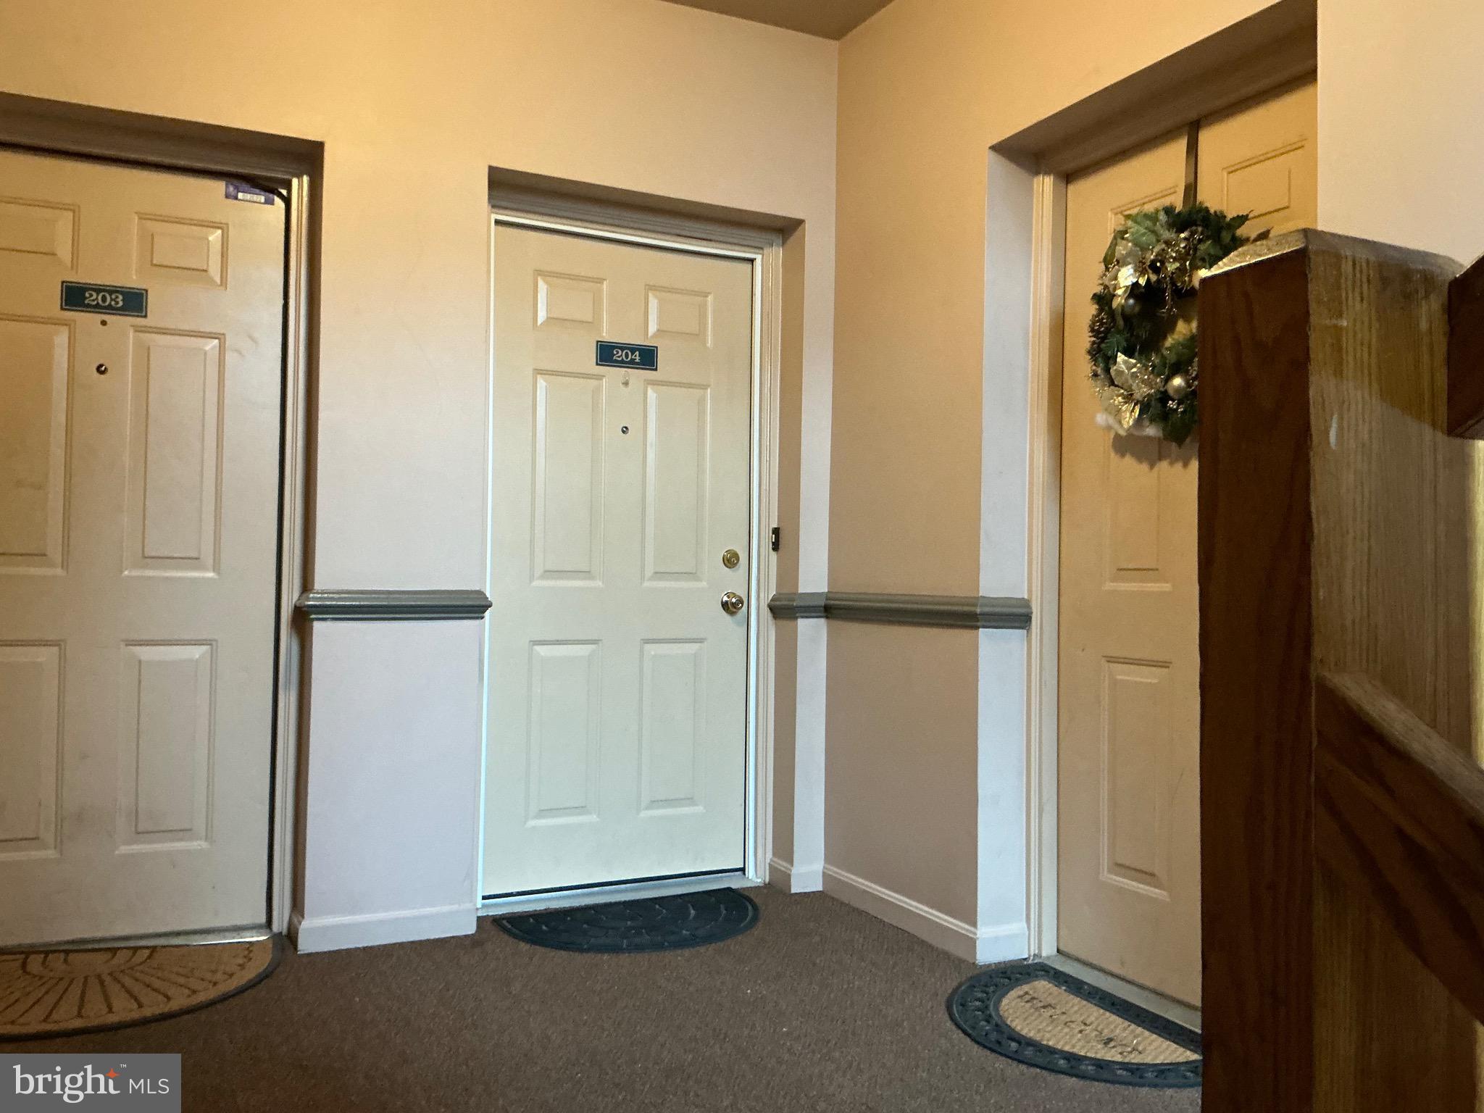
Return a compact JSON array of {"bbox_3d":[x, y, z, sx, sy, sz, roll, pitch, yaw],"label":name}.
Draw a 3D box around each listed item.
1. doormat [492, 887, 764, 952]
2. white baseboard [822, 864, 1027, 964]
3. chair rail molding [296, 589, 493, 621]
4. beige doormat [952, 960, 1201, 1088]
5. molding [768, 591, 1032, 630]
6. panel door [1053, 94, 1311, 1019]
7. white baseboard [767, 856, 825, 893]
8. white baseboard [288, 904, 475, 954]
[{"bbox_3d":[-0.264,1.037,3.389,0.782,0.014,0.480,1,-1,-30],"label":"doormat"},{"bbox_3d":[0.505,1.016,3.472,0.165,0.085,0.792,1,-1,-26],"label":"white baseboard"},{"bbox_3d":[-0.947,0.130,3.273,0.499,0.080,0.168,1,-1,-26],"label":"chair rail molding"},{"bbox_3d":[0.725,1.041,2.647,0.490,0.014,0.791,1,-1,-26],"label":"beige doormat"},{"bbox_3d":[0.429,0.152,3.510,0.299,0.081,0.948,1,-1,-26],"label":"molding"},{"bbox_3d":[1.057,0.008,2.736,0.045,2.026,0.918,1,-1,-26],"label":"panel door"},{"bbox_3d":[0.177,1.016,3.837,0.113,0.086,0.145,1,-1,-26],"label":"white baseboard"},{"bbox_3d":[-0.976,0.990,3.271,0.462,0.082,0.163,1,-1,-26],"label":"white baseboard"}]

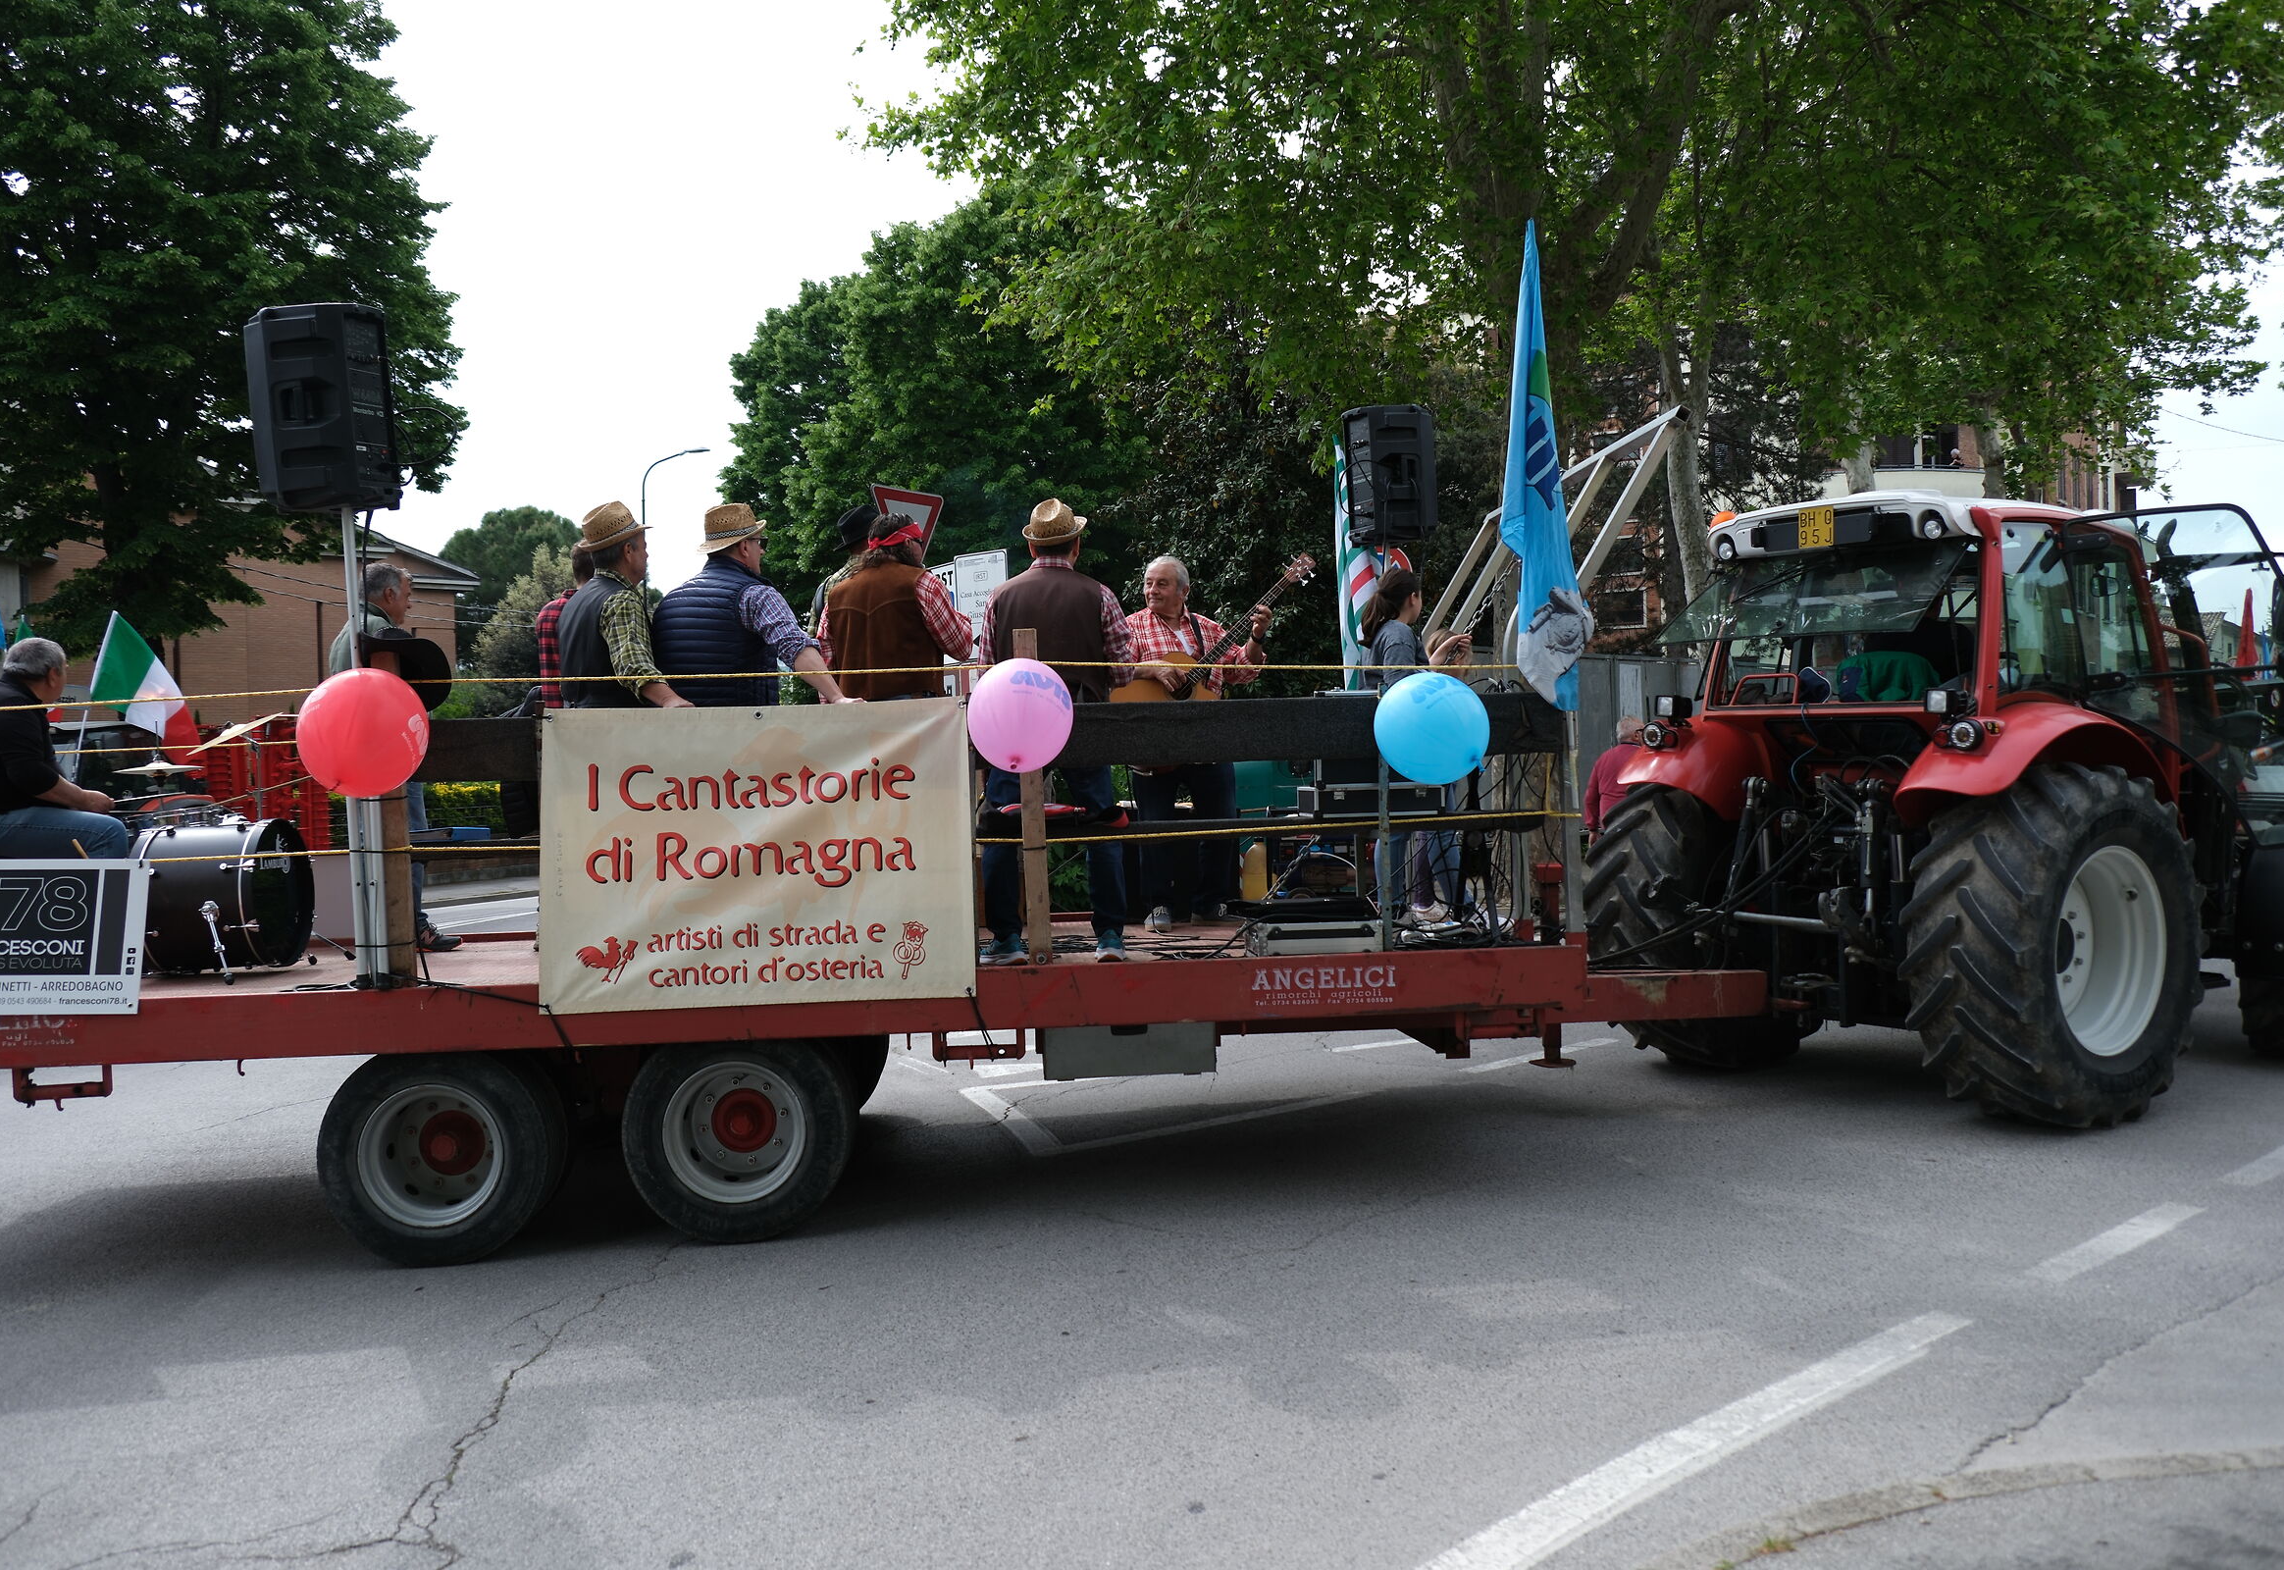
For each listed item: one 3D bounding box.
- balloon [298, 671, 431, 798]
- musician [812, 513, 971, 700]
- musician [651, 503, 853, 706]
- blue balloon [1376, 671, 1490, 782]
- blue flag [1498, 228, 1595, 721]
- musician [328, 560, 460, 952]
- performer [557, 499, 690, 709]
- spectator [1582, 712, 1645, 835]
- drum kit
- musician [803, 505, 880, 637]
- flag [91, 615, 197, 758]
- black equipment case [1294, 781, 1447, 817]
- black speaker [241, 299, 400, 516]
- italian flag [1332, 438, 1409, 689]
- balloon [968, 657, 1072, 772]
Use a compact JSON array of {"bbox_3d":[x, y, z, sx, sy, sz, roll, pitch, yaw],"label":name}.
[{"bbox_3d":[-2.506,-0.169,5.680,0.400,0.410,0.400,-2,1,0],"label":"balloon"},{"bbox_3d":[-0.952,-0.184,6.881,0.580,1.740,0.440,-2,0,20],"label":"musician"},{"bbox_3d":[-1.390,-0.144,6.280,0.600,1.720,0.480,-1,1,43],"label":"musician"},{"bbox_3d":[0.965,-0.193,5.880,0.380,0.372,0.375,-2,1,0],"label":"blue balloon"},{"bbox_3d":[1.380,-1.100,6.050,0.330,1.690,0.200,-1,1,18],"label":"blue flag"},{"bbox_3d":[-3.262,-0.120,7.699,0.500,1.710,0.520,-2,0,-12],"label":"musician"},{"bbox_3d":[-1.865,-0.143,6.250,0.440,1.710,0.520,-2,1,-35],"label":"performer"},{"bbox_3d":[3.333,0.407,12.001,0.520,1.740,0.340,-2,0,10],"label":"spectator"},{"bbox_3d":[-3.677,0.298,7.050,0.950,0.900,0.980,-2,0,1],"label":"drum kit"},{"bbox_3d":[-1.125,-0.255,7.351,0.520,1.820,0.420,-2,0,30],"label":"musician"},{"bbox_3d":[-7.234,-0.727,12.800,0.740,1.030,0.220,-2,0,0],"label":"flag"},{"bbox_3d":[0.838,0.057,6.480,0.465,0.127,0.360,-2,0,-6],"label":"black equipment case"},{"bbox_3d":[-2.990,-1.378,6.450,0.370,0.690,0.420,-5,0,13],"label":"black speaker"},{"bbox_3d":[1.070,-1.006,8.250,0.370,1.270,0.200,-1,1,12],"label":"italian flag"},{"bbox_3d":[-0.399,-0.230,5.800,0.347,0.374,0.347,-2,1,0],"label":"balloon"}]

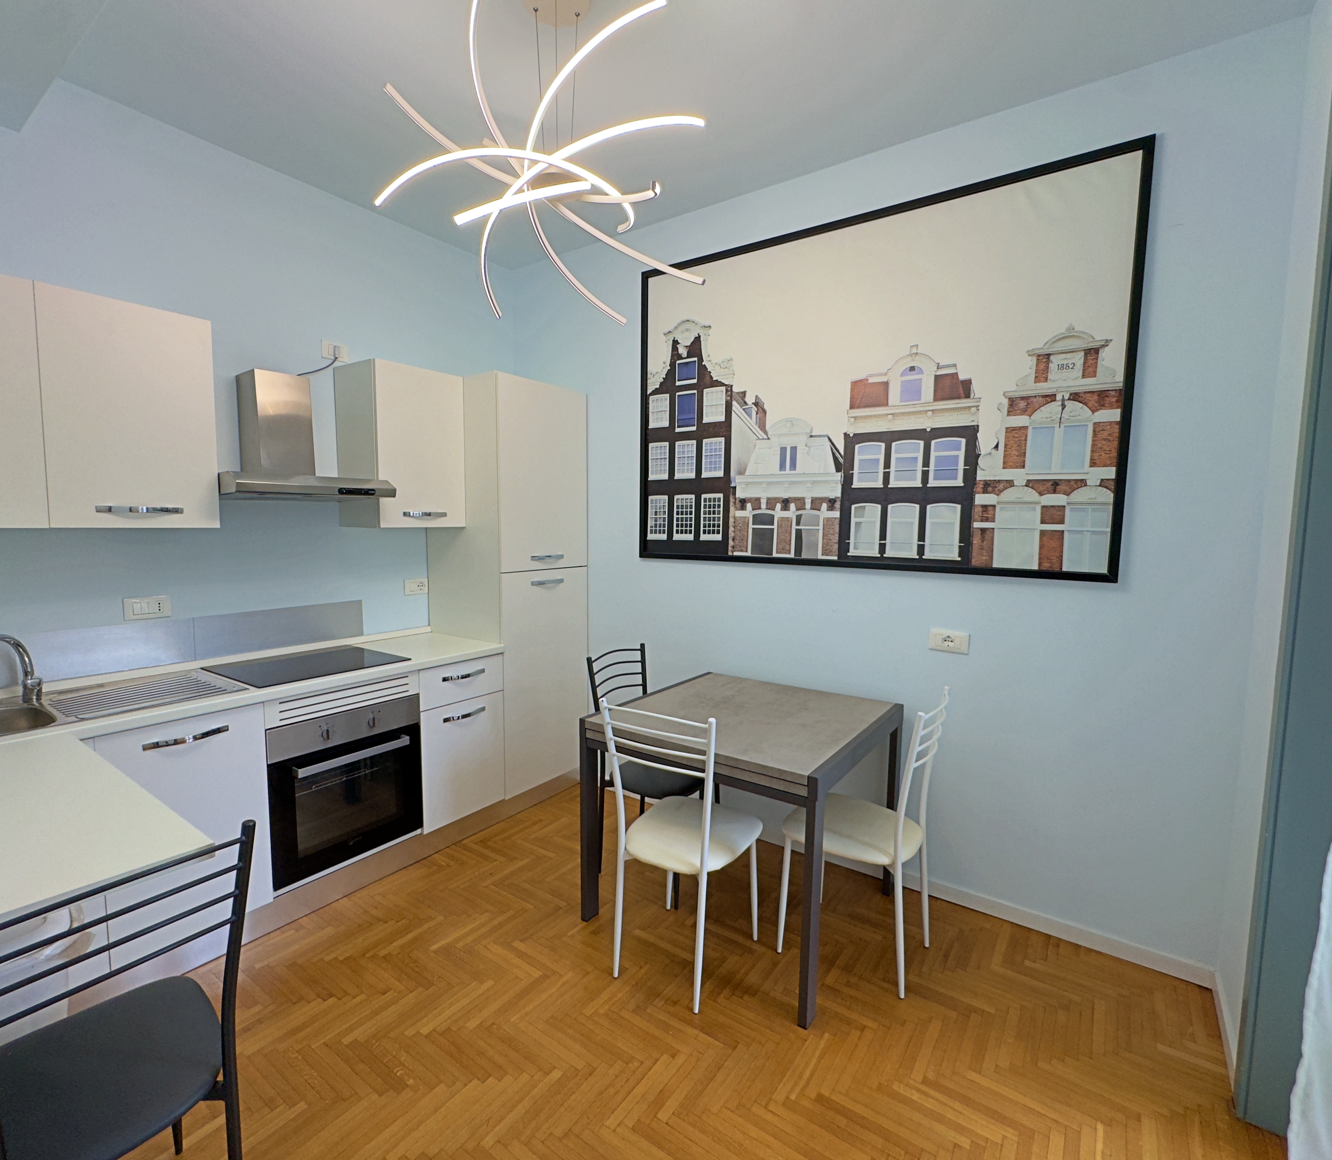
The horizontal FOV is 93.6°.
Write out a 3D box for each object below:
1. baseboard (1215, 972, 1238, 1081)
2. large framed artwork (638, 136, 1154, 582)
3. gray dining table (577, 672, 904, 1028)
[{"bbox_3d":[1.659,1.315,1.860,0.014,0.069,0.435,4,7,35],"label":"baseboard"},{"bbox_3d":[0.706,-0.755,2.606,2.008,1.411,0.032,4,7,35],"label":"large framed artwork"},{"bbox_3d":[0.313,0.892,2.436,0.896,0.777,0.901,4,7,35],"label":"gray dining table"}]

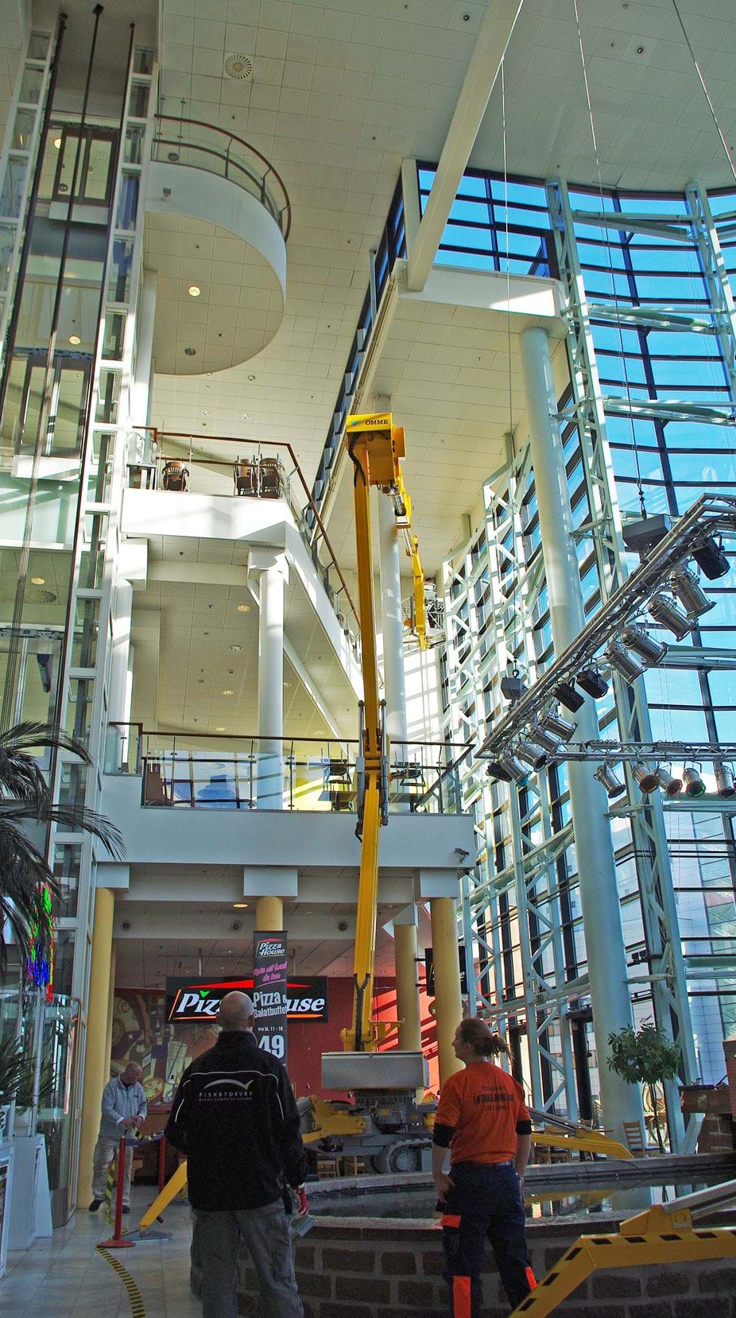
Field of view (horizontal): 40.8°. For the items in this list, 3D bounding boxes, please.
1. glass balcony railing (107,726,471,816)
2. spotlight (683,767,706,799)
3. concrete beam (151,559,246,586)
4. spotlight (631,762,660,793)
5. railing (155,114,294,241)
[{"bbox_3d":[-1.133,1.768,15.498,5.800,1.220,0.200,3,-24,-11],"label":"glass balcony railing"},{"bbox_3d":[5.036,1.894,15.300,0.260,0.420,0.270,-5,-67,8],"label":"spotlight"},{"bbox_3d":[-3.051,-1.453,17.585,1.850,0.420,0.300,3,-24,-11],"label":"concrete beam"},{"bbox_3d":[4.258,1.802,15.190,0.260,0.420,0.270,2,-67,-10],"label":"spotlight"},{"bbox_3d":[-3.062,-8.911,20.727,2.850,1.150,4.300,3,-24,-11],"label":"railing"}]

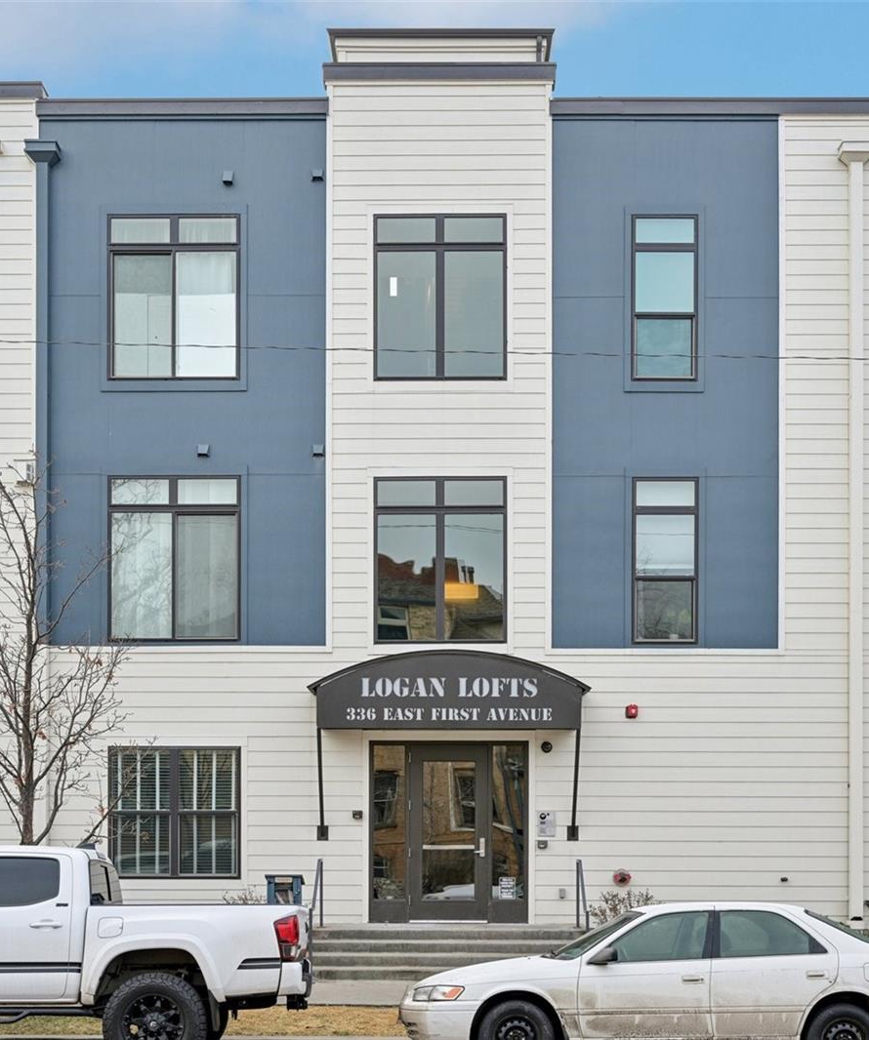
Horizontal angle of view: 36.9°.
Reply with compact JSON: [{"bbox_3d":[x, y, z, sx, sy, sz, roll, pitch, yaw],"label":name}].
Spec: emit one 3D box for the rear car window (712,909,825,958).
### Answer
[{"bbox_3d":[2.765,3.405,10.700,0.930,0.410,0.100,0,-9,0],"label":"rear car window"}]

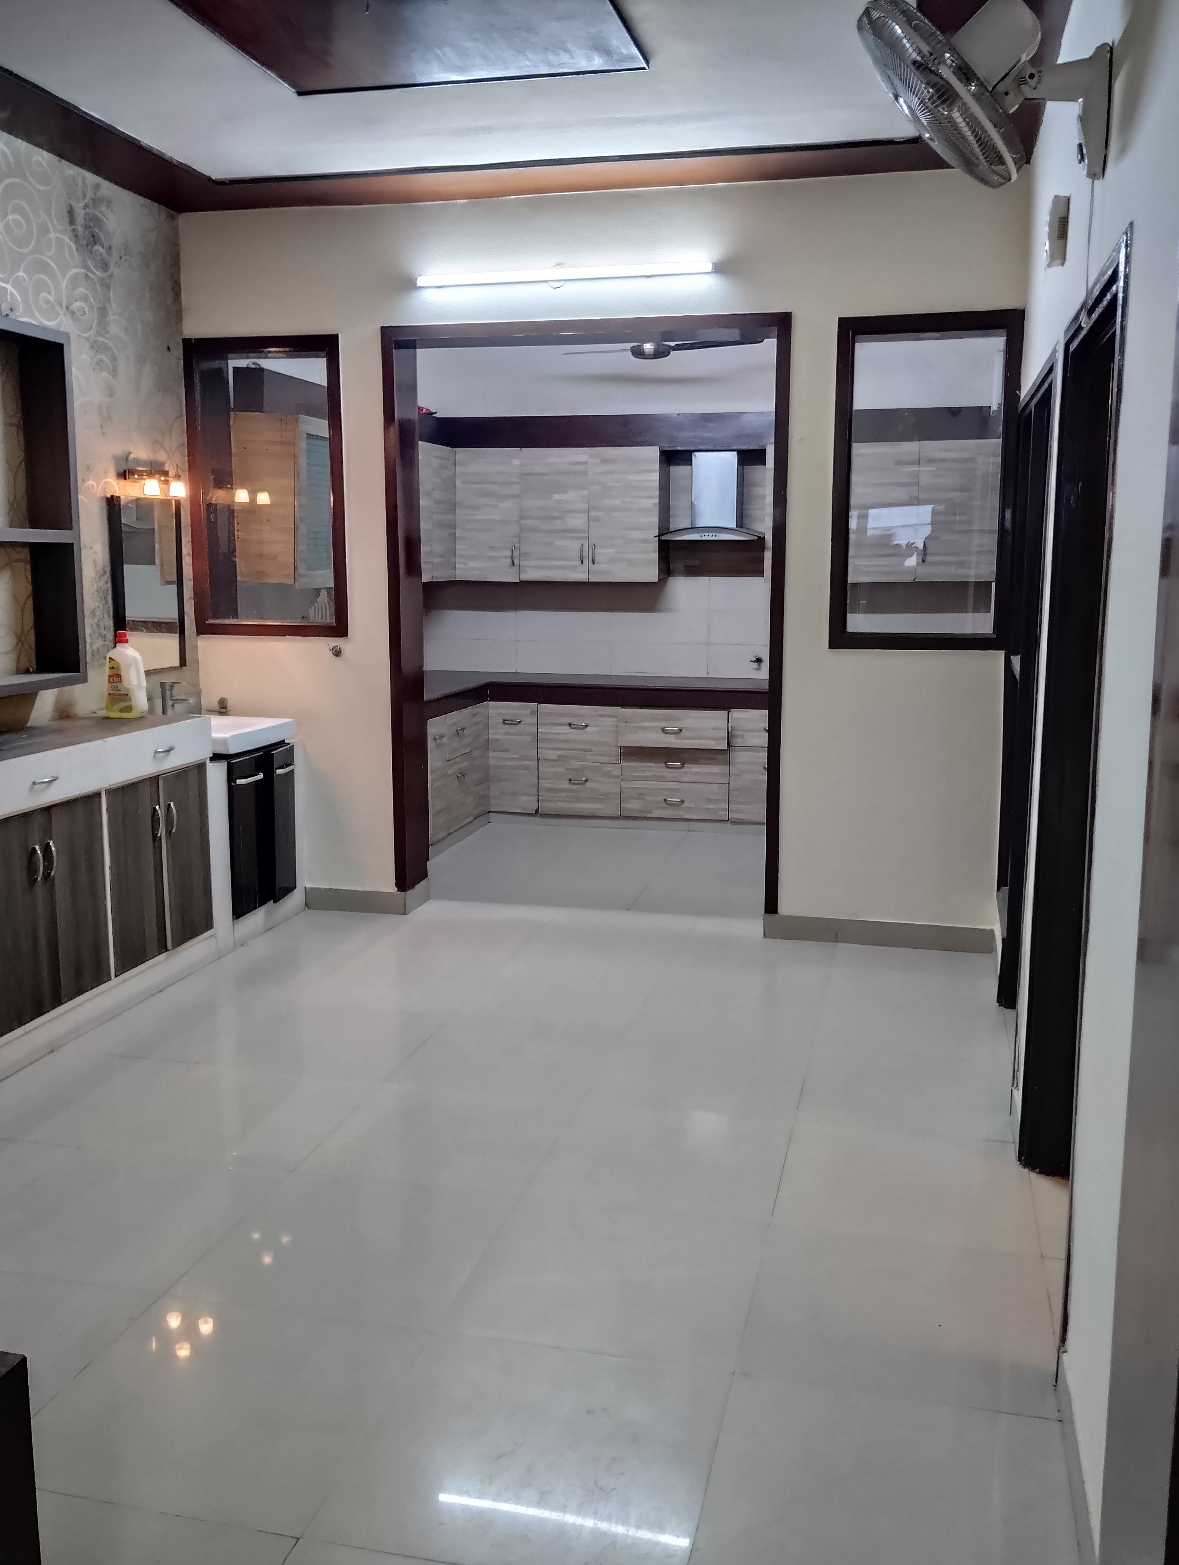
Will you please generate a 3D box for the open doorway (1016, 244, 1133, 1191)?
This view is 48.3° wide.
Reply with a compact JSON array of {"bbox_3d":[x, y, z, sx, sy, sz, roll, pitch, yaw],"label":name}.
[{"bbox_3d":[1.054,0.021,2.773,0.120,2.070,0.950,2,9,14],"label":"open doorway"}]

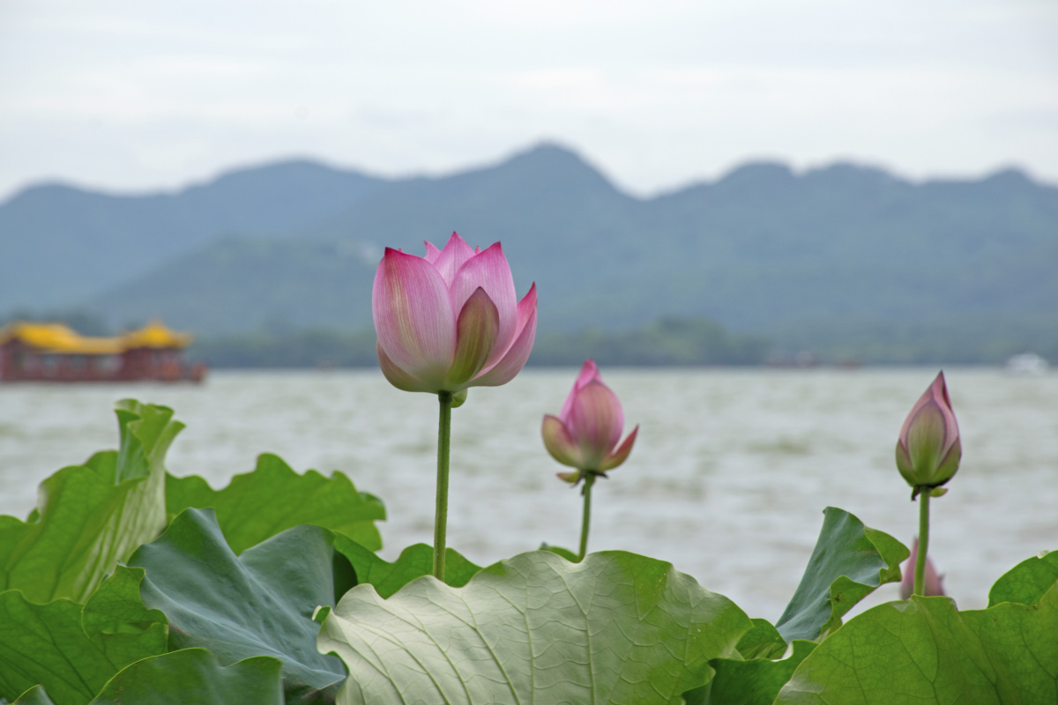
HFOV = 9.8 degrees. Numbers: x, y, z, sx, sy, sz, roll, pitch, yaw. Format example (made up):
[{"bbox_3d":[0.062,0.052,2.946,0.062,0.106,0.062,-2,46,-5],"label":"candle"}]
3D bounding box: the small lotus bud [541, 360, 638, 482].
[{"bbox_3d":[0.065,0.072,6.500,0.102,0.127,0.100,0,0,0],"label":"small lotus bud"}]

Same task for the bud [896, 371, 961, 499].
[{"bbox_3d":[0.389,0.078,6.000,0.064,0.121,0.064,7,0,0],"label":"bud"}]

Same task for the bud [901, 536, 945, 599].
[{"bbox_3d":[0.531,0.304,8.300,0.063,0.110,0.063,2,0,0],"label":"bud"}]

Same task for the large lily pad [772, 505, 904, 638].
[{"bbox_3d":[0.287,0.211,5.700,0.145,0.160,0.170,0,0,0],"label":"large lily pad"}]

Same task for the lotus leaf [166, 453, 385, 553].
[{"bbox_3d":[-0.282,0.173,6.500,0.290,0.160,0.260,0,0,0],"label":"lotus leaf"}]

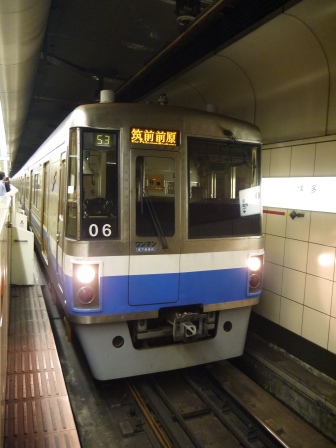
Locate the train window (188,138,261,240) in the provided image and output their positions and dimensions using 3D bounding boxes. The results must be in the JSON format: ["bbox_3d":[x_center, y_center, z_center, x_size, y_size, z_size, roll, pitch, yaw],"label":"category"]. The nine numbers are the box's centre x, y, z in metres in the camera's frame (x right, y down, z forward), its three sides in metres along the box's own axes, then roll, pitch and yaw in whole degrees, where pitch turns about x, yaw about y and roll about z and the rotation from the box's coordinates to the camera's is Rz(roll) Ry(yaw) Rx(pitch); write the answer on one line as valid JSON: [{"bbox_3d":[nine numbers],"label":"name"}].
[{"bbox_3d":[0.797,-0.465,4.921,1.170,1.320,0.090,-1,1,-27],"label":"train window"}]

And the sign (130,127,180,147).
[{"bbox_3d":[-0.148,-1.070,4.471,0.670,0.200,0.100,0,1,-24],"label":"sign"}]

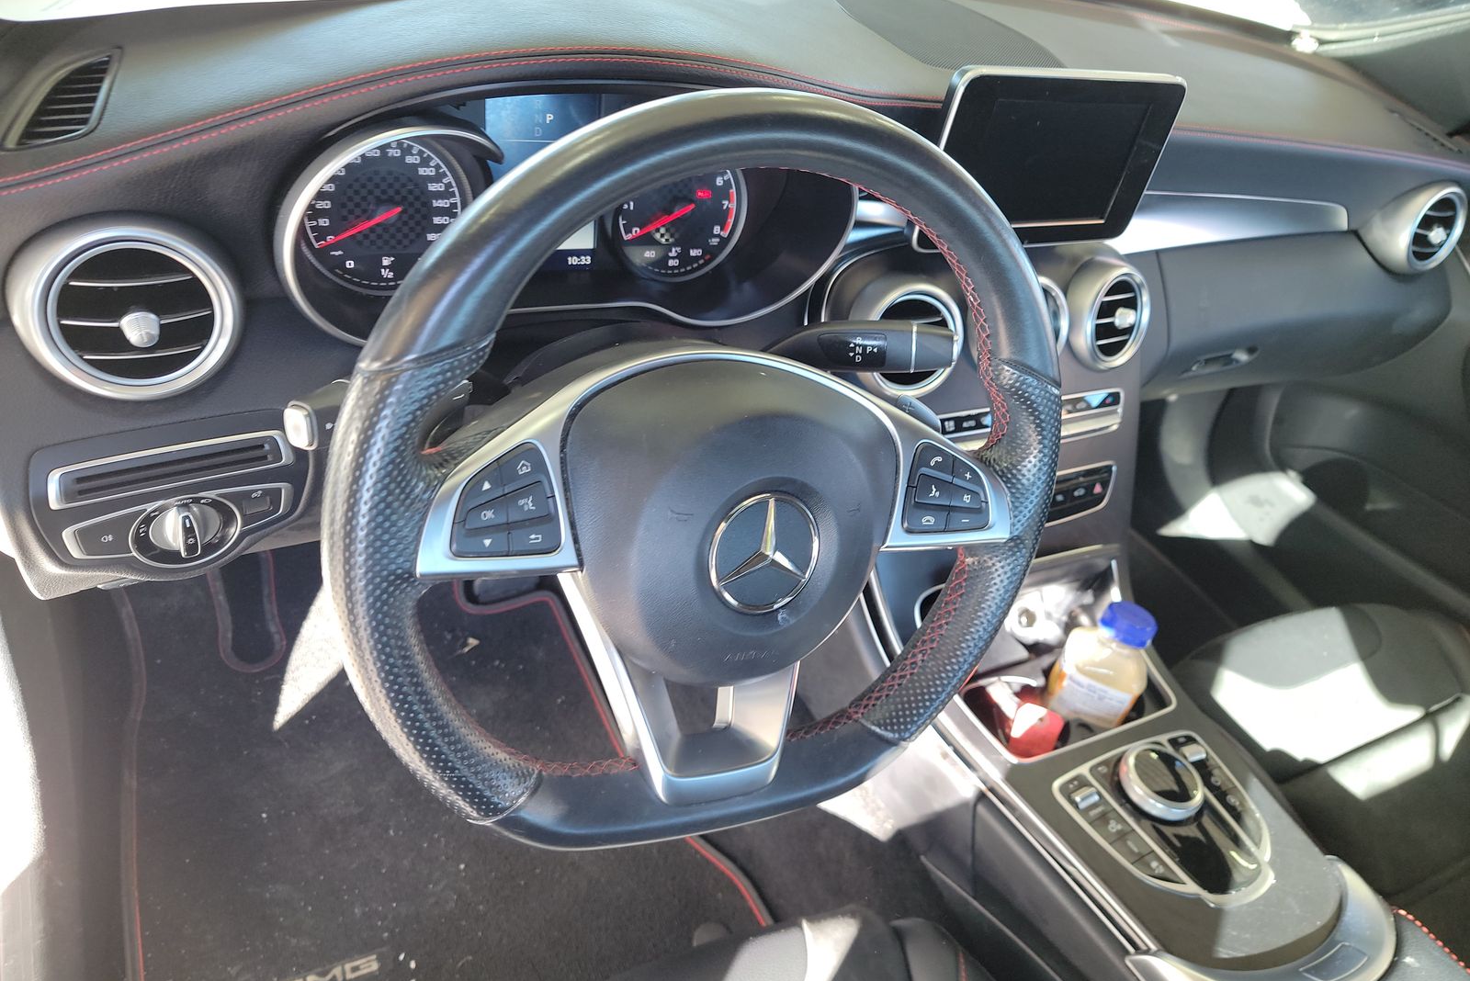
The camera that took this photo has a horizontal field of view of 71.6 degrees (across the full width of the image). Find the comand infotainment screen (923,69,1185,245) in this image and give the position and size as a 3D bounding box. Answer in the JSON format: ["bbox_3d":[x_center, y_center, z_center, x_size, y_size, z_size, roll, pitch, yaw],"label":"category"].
[{"bbox_3d":[0.232,-0.249,0.762,0.226,0.131,0.028,-10,42,-26],"label":"comand infotainment screen"}]

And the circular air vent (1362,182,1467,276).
[{"bbox_3d":[0.746,-0.288,1.110,0.108,0.104,0.053,-10,29,-26],"label":"circular air vent"}]

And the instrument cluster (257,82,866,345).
[{"bbox_3d":[-0.093,-0.164,0.596,0.338,0.142,0.090,-11,29,-28],"label":"instrument cluster"}]

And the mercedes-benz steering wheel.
[{"bbox_3d":[0.004,0.004,0.481,0.372,0.358,0.100,-2,22,-30],"label":"mercedes-benz steering wheel"}]

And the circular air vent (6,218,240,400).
[{"bbox_3d":[-0.335,-0.103,0.568,0.108,0.104,0.053,-10,29,-26],"label":"circular air vent"}]

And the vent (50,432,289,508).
[{"bbox_3d":[-0.346,-0.018,0.621,0.130,0.028,0.025,-16,46,-31],"label":"vent"}]

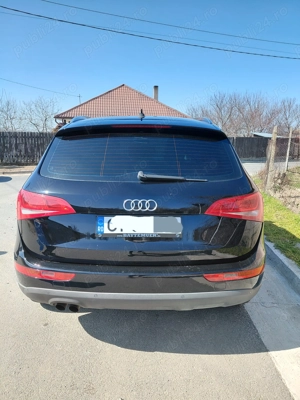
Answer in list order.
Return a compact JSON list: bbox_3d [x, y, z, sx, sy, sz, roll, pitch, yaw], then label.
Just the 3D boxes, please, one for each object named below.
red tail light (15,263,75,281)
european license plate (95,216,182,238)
[{"bbox_3d":[-0.695,0.475,1.911,0.460,0.078,0.130,4,15,14],"label":"red tail light"},{"bbox_3d":[-0.061,0.171,1.800,0.525,0.125,0.020,0,15,0],"label":"european license plate"}]

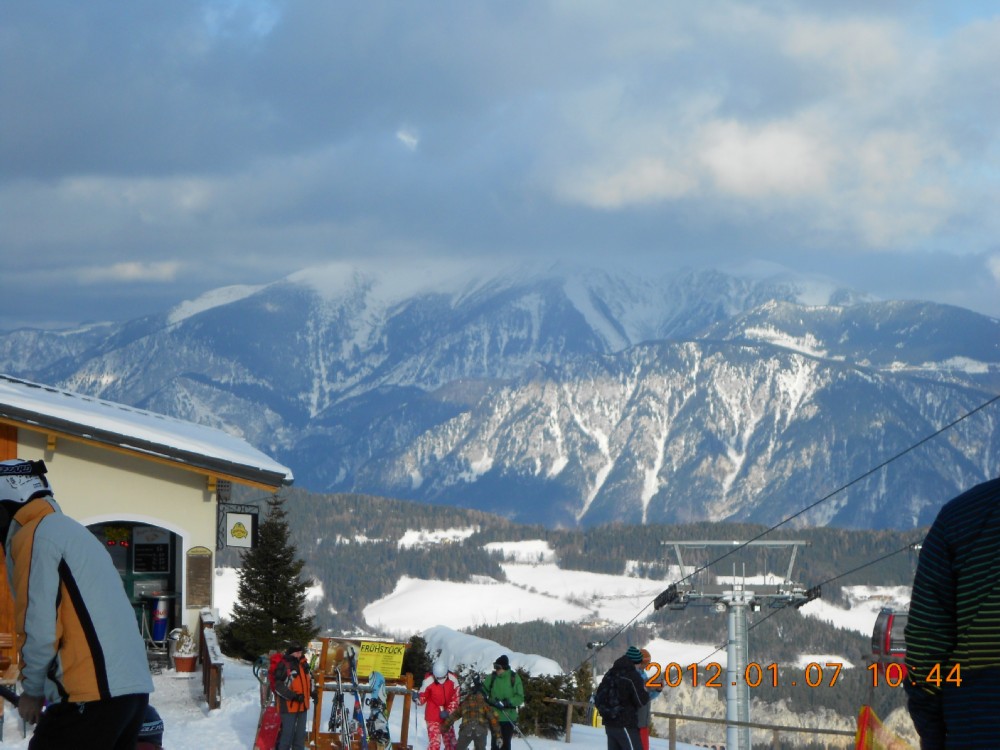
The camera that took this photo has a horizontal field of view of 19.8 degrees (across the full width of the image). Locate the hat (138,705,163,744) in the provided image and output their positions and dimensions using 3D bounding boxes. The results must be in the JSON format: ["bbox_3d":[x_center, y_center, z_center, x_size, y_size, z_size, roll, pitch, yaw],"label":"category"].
[{"bbox_3d":[-1.695,1.650,13.500,0.220,0.190,0.230,0,-1,18],"label":"hat"}]

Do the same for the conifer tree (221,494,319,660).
[{"bbox_3d":[-3.909,3.451,48.500,1.660,2.880,1.660,0,-1,0],"label":"conifer tree"}]

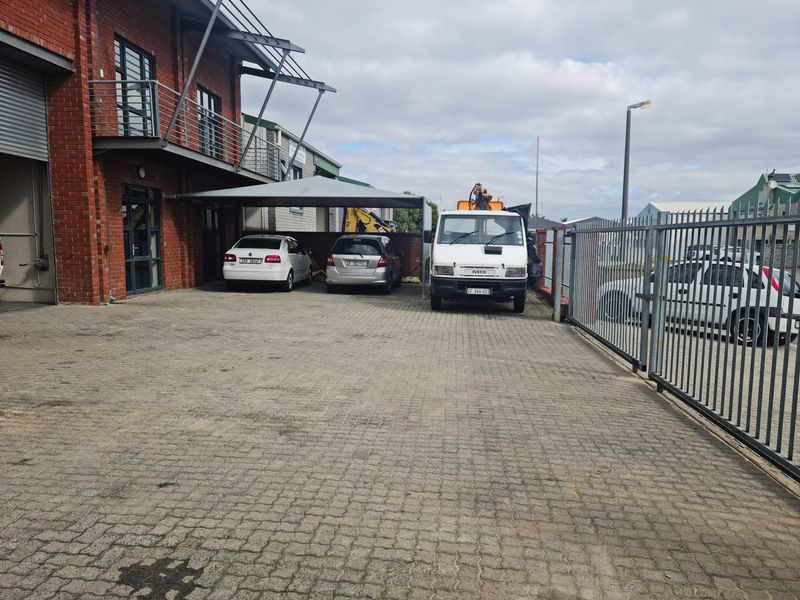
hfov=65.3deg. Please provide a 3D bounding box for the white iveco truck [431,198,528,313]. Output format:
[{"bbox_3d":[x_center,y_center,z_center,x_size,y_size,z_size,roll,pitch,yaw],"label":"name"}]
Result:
[{"bbox_3d":[1.800,-1.276,14.850,1.960,2.600,5.800,1,6,6],"label":"white iveco truck"}]

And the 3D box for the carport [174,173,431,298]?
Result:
[{"bbox_3d":[-2.250,-1.918,17.550,6.200,3.180,5.100,1,6,5],"label":"carport"}]

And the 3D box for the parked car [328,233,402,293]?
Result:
[{"bbox_3d":[-0.960,-1.079,17.750,1.680,1.525,3.840,1,6,4],"label":"parked car"}]

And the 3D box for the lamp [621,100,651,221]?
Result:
[{"bbox_3d":[10.546,-5.179,27.861,1.150,7.218,0.330,1,6,8],"label":"lamp"}]

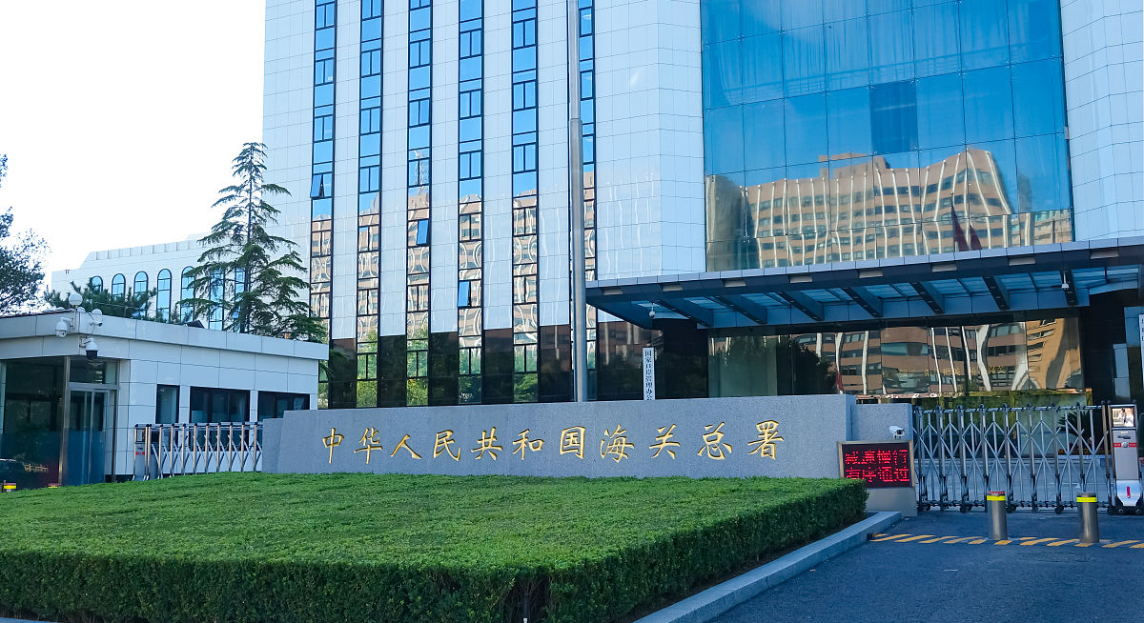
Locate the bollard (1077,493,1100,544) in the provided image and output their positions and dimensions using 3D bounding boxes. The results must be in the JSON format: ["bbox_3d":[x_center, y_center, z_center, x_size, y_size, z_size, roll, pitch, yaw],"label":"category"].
[{"bbox_3d":[6.058,2.427,12.300,0.225,0.580,0.225,-4,-7,26],"label":"bollard"}]

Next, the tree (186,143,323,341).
[{"bbox_3d":[-13.741,-0.364,44.332,6.600,13.844,6.400,-4,-7,26],"label":"tree"}]

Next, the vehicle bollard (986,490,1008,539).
[{"bbox_3d":[5.173,2.491,12.750,0.225,0.580,0.225,-4,-7,26],"label":"vehicle bollard"}]

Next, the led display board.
[{"bbox_3d":[4.582,2.310,15.849,1.080,0.730,0.200,-2,-7,11],"label":"led display board"}]

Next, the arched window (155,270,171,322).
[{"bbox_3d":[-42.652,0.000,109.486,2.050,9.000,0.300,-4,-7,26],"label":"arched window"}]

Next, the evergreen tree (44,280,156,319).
[{"bbox_3d":[-16.668,2.318,36.977,4.600,6.890,4.400,-4,-7,26],"label":"evergreen tree"}]

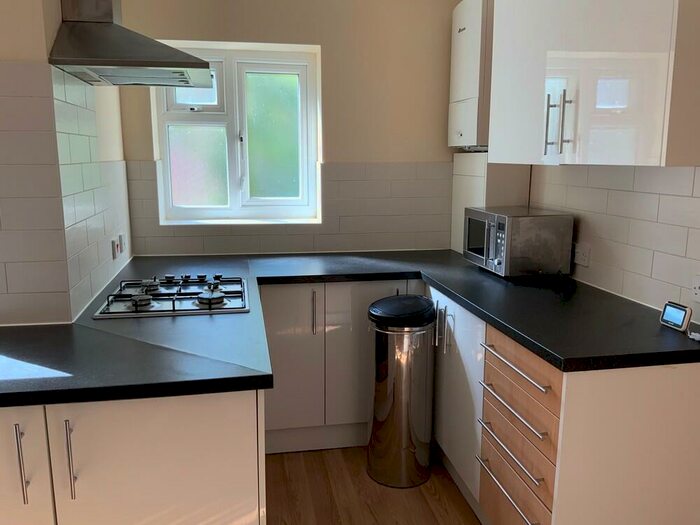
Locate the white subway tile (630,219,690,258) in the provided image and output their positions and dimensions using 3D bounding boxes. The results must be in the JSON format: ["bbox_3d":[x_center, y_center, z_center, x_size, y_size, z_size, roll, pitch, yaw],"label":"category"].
[{"bbox_3d":[1.109,-0.092,2.115,0.009,0.100,0.300,-2,11,-10],"label":"white subway tile"}]

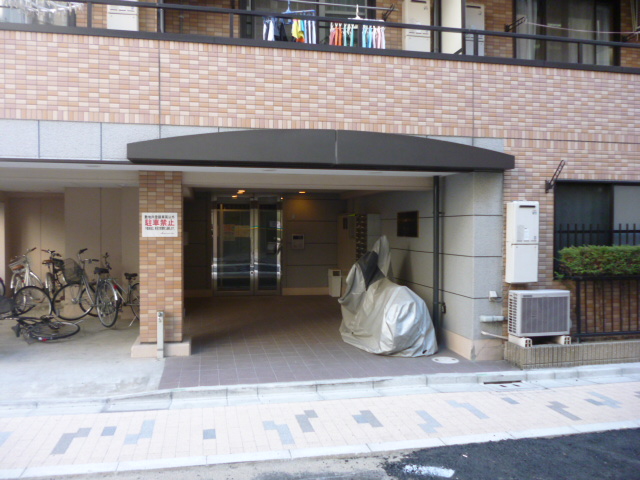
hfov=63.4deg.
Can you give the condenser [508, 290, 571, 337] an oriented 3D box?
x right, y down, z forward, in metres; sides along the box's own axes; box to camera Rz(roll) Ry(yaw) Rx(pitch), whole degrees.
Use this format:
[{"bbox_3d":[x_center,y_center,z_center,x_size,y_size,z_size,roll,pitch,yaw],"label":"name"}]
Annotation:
[{"bbox_3d":[2.617,0.865,6.175,0.650,0.510,0.250,0,1,-11],"label":"condenser"}]

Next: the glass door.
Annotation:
[{"bbox_3d":[-1.603,0.121,11.508,1.524,2.193,0.100,0,1,-11],"label":"glass door"}]

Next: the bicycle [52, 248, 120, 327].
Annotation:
[{"bbox_3d":[-3.660,0.766,8.280,1.700,1.140,0.560,1,1,40],"label":"bicycle"}]

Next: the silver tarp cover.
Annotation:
[{"bbox_3d":[0.890,0.708,7.211,0.800,1.440,1.600,0,1,-25],"label":"silver tarp cover"}]

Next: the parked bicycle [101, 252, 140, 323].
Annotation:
[{"bbox_3d":[-3.220,0.804,8.420,1.650,1.060,0.550,1,1,33],"label":"parked bicycle"}]

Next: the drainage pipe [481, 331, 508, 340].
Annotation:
[{"bbox_3d":[2.085,1.140,6.165,0.320,0.050,0.040,1,1,28],"label":"drainage pipe"}]

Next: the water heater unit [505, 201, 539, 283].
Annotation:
[{"bbox_3d":[2.448,0.024,6.239,0.325,0.950,0.200,0,1,-11],"label":"water heater unit"}]

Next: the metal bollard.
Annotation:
[{"bbox_3d":[-1.912,1.137,6.204,0.077,0.575,0.077,0,1,-11],"label":"metal bollard"}]

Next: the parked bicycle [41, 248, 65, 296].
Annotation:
[{"bbox_3d":[-5.050,0.747,9.700,0.550,1.100,1.650,0,1,-25],"label":"parked bicycle"}]

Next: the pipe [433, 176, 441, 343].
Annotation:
[{"bbox_3d":[1.584,0.275,7.040,0.085,2.275,0.085,0,1,-11],"label":"pipe"}]

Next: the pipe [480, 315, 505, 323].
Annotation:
[{"bbox_3d":[2.081,0.947,6.237,0.320,0.078,0.078,0,1,-11],"label":"pipe"}]

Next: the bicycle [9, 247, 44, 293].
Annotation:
[{"bbox_3d":[-5.100,0.759,9.100,1.680,1.100,0.560,1,1,41],"label":"bicycle"}]

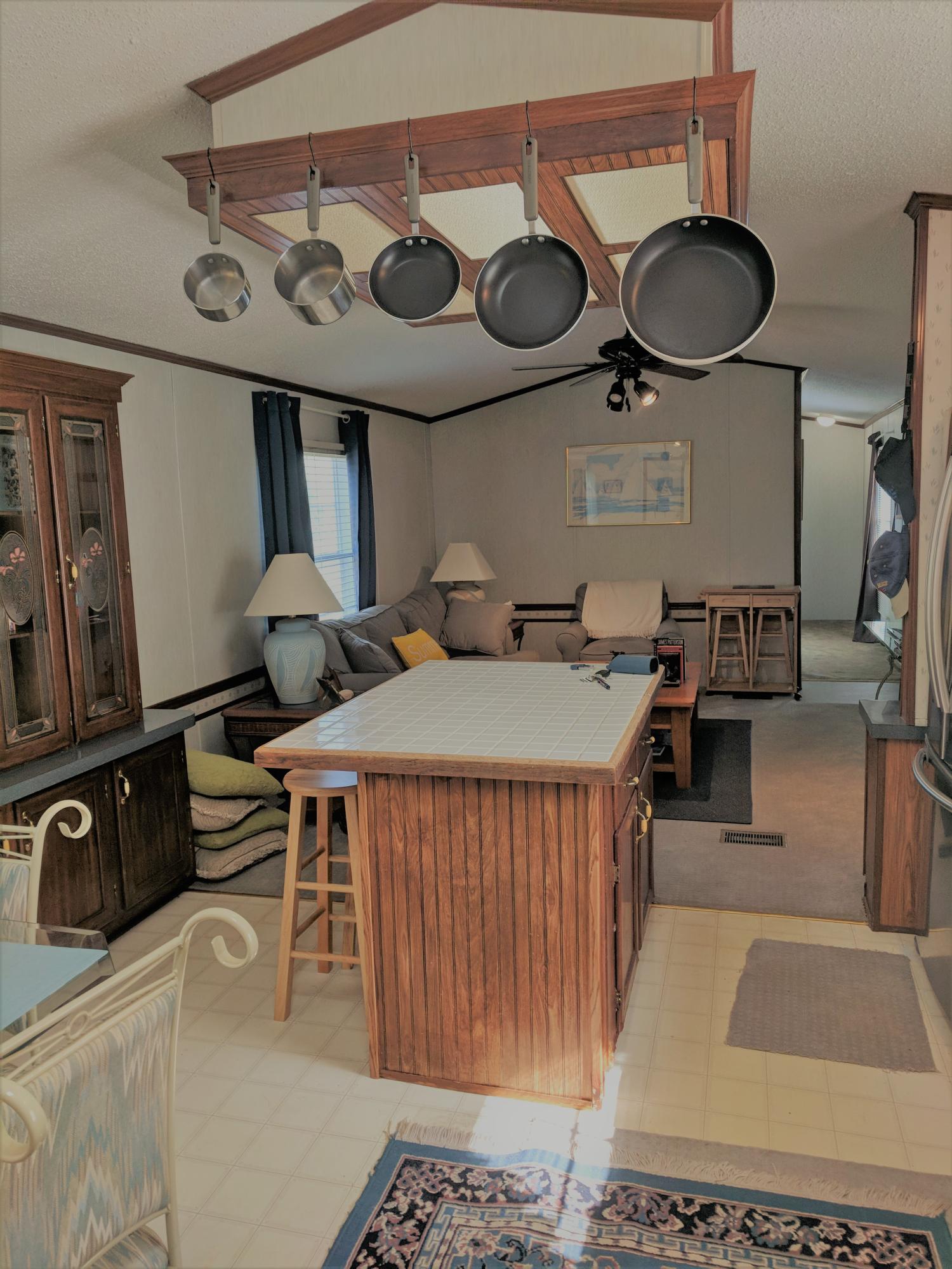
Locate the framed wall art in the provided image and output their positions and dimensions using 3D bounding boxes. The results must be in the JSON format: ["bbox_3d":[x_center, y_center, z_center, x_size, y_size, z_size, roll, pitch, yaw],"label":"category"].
[{"bbox_3d":[1.231,-1.211,7.740,1.000,0.655,0.030,1,8,16],"label":"framed wall art"}]

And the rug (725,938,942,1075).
[{"bbox_3d":[1.098,1.121,2.963,0.545,0.010,0.670,1,8,20],"label":"rug"}]

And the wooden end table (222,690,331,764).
[{"bbox_3d":[-0.814,0.630,4.918,0.690,0.575,0.630,0,8,15],"label":"wooden end table"}]

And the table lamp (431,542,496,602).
[{"bbox_3d":[-0.096,-0.420,7.730,0.420,0.660,0.420,0,8,15],"label":"table lamp"}]

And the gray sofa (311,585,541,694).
[{"bbox_3d":[-0.260,0.250,6.354,1.000,0.900,2.360,0,8,15],"label":"gray sofa"}]

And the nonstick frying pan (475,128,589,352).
[{"bbox_3d":[0.121,-0.840,2.073,0.253,0.450,0.094,0,-2,13],"label":"nonstick frying pan"}]

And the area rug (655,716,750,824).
[{"bbox_3d":[0.930,0.736,5.770,1.430,0.012,2.170,1,8,16],"label":"area rug"}]

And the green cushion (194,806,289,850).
[{"bbox_3d":[-1.151,0.853,4.300,0.460,0.125,0.460,3,9,30],"label":"green cushion"}]

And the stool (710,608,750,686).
[{"bbox_3d":[2.001,0.064,7.487,0.300,0.540,0.300,1,8,16],"label":"stool"}]

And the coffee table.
[{"bbox_3d":[0.914,0.509,5.764,0.830,0.470,1.260,0,8,15],"label":"coffee table"}]

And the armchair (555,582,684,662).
[{"bbox_3d":[1.121,0.069,7.297,0.920,0.910,0.930,0,8,13],"label":"armchair"}]

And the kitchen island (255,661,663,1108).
[{"bbox_3d":[0.078,0.667,3.175,0.973,0.907,1.452,1,8,16],"label":"kitchen island"}]

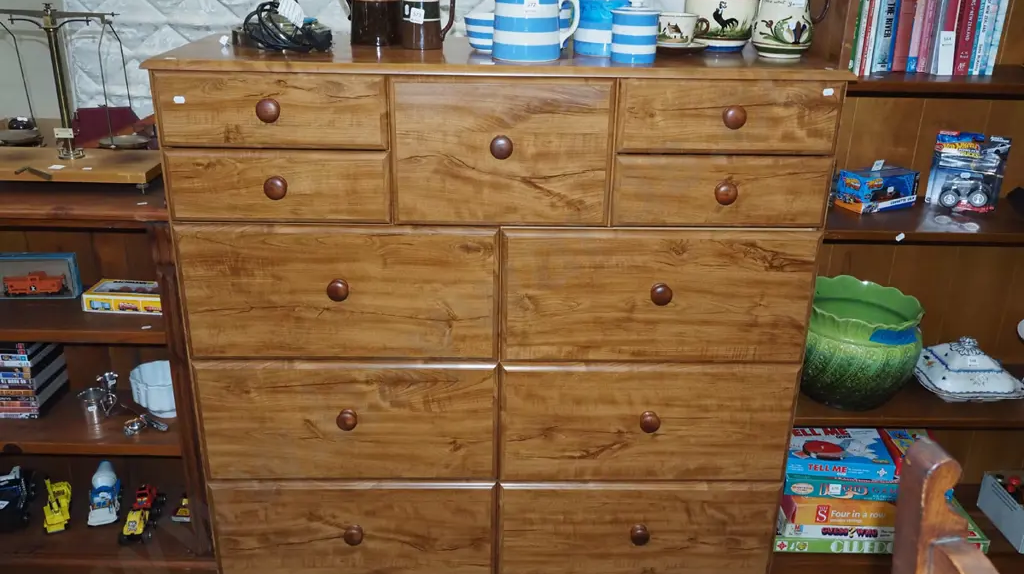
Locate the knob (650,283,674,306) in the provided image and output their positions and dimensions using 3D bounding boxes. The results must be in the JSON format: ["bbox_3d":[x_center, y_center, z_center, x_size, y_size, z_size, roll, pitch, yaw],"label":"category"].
[{"bbox_3d":[0.280,0.013,1.669,0.040,0.040,0.032,0,22,-1],"label":"knob"}]

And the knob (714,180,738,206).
[{"bbox_3d":[0.384,-0.168,1.596,0.040,0.040,0.032,0,22,-1],"label":"knob"}]

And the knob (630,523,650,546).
[{"bbox_3d":[0.272,0.526,1.880,0.040,0.040,0.032,0,22,-1],"label":"knob"}]

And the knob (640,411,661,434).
[{"bbox_3d":[0.276,0.270,1.769,0.040,0.040,0.030,0,22,-2],"label":"knob"}]

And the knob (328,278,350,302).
[{"bbox_3d":[-0.322,0.005,1.644,0.040,0.040,0.030,0,22,-2],"label":"knob"}]

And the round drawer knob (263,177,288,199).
[{"bbox_3d":[-0.418,-0.175,1.568,0.040,0.040,0.030,0,22,-2],"label":"round drawer knob"}]

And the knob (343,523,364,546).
[{"bbox_3d":[-0.331,0.518,1.854,0.040,0.040,0.030,0,22,-2],"label":"knob"}]

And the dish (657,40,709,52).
[{"bbox_3d":[0.307,-0.447,1.661,0.122,0.020,0.122,1,22,0],"label":"dish"}]

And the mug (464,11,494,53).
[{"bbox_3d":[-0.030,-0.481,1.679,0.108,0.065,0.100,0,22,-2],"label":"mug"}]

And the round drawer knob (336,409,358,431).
[{"bbox_3d":[-0.326,0.264,1.762,0.040,0.040,0.032,0,22,-1],"label":"round drawer knob"}]

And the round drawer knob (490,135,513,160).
[{"bbox_3d":[-0.017,-0.246,1.556,0.040,0.040,0.032,0,22,-1],"label":"round drawer knob"}]

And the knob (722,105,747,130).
[{"bbox_3d":[0.386,-0.294,1.541,0.040,0.040,0.030,0,22,-2],"label":"knob"}]

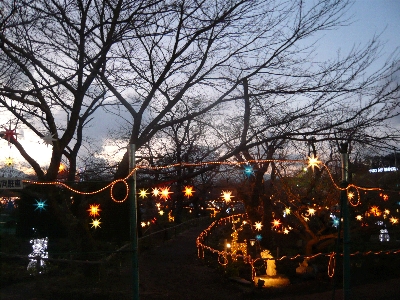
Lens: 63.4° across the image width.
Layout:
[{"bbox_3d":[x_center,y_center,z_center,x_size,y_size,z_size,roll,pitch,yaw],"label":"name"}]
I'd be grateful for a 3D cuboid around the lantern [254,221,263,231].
[{"bbox_3d":[2.351,3.034,13.000,0.360,0.390,0.320,-1,-3,10],"label":"lantern"}]

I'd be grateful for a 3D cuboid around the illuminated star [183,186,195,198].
[{"bbox_3d":[-0.312,1.177,9.000,0.340,0.340,0.306,-1,-6,-1],"label":"illuminated star"}]

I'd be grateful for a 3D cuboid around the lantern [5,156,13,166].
[{"bbox_3d":[-5.920,0.355,10.000,0.266,0.309,0.226,4,-8,-30],"label":"lantern"}]

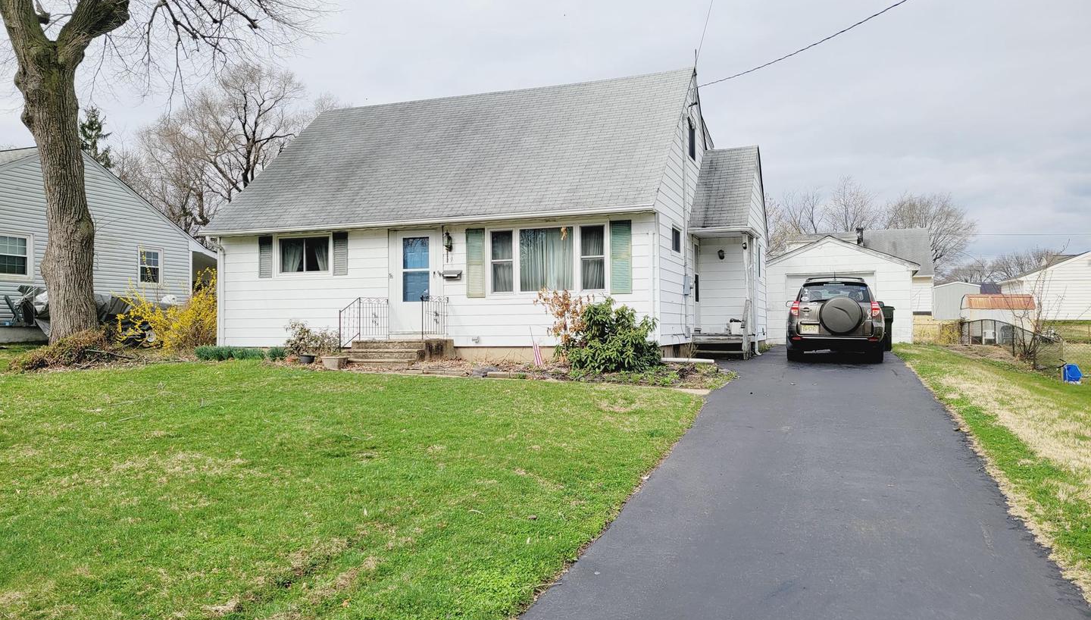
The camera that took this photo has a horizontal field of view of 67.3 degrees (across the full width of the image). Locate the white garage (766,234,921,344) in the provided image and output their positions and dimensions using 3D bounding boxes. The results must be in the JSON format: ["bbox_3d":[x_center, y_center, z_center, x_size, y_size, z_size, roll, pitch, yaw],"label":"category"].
[{"bbox_3d":[9.531,-0.536,27.351,4.880,3.211,6.500,-1,-1,19],"label":"white garage"}]

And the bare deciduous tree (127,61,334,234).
[{"bbox_3d":[-16.746,-6.007,43.839,10.000,14.580,10.000,-1,-1,19],"label":"bare deciduous tree"}]

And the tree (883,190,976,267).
[{"bbox_3d":[31.915,-4.625,67.887,7.800,10.204,7.800,-1,-1,19],"label":"tree"}]

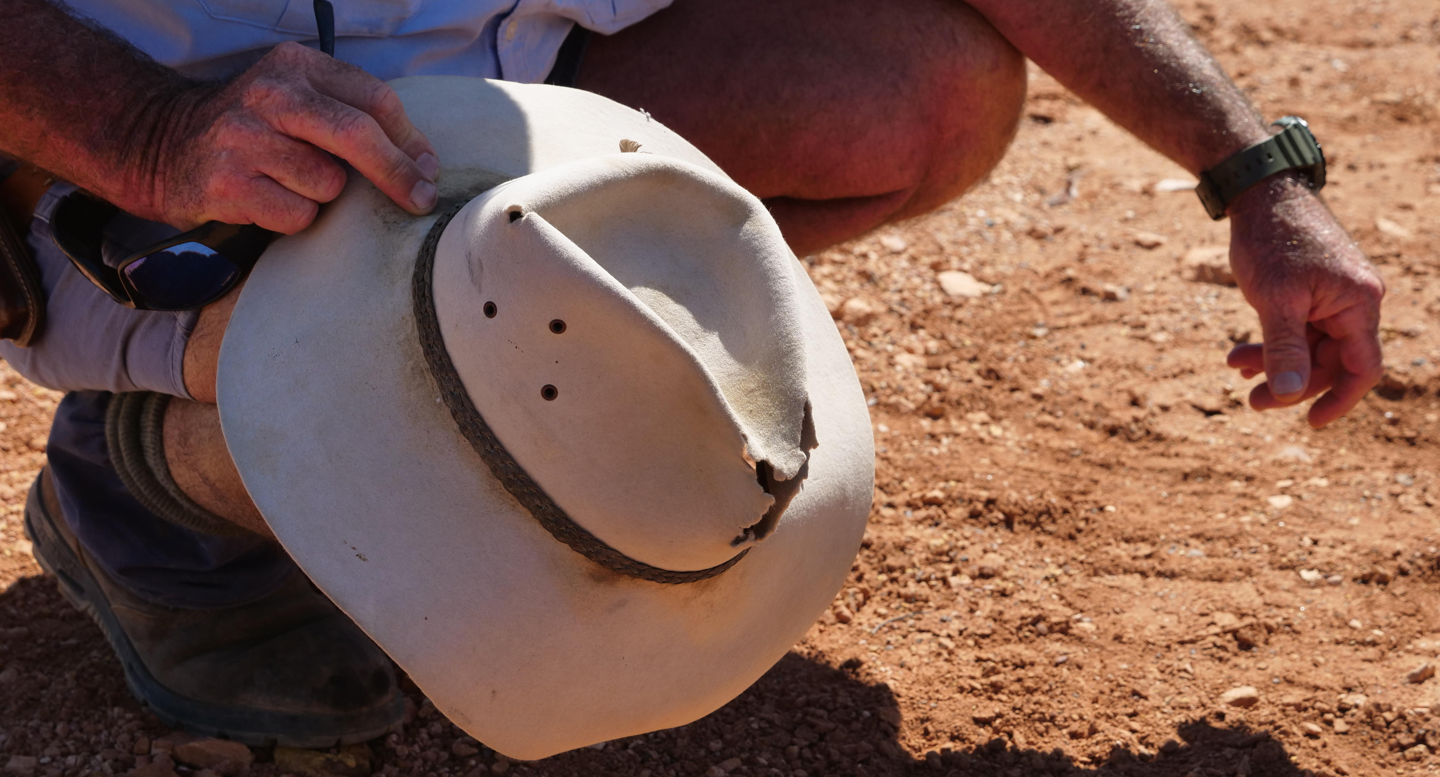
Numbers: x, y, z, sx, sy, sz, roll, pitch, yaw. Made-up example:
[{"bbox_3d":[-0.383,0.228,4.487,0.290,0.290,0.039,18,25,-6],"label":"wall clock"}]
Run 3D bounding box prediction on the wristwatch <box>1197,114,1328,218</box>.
[{"bbox_3d":[0.291,-0.119,1.570,0.065,0.038,0.060,-28,6,-3],"label":"wristwatch"}]

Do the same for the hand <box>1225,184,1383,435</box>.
[{"bbox_3d":[0.318,-0.047,1.580,0.078,0.130,0.085,-11,9,9],"label":"hand"}]

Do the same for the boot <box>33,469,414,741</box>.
[{"bbox_3d":[-0.314,0.115,1.770,0.285,0.125,0.115,31,39,31],"label":"boot"}]

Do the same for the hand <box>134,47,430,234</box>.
[{"bbox_3d":[-0.232,-0.132,1.540,0.155,0.075,0.090,9,48,20],"label":"hand"}]

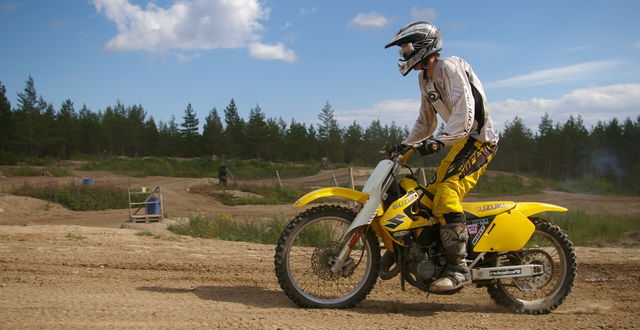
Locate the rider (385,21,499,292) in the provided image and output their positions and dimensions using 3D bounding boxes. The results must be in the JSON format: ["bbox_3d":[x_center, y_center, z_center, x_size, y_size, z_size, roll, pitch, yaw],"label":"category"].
[{"bbox_3d":[0.825,-0.080,4.110,0.770,1.820,0.720,0,0,-12],"label":"rider"}]

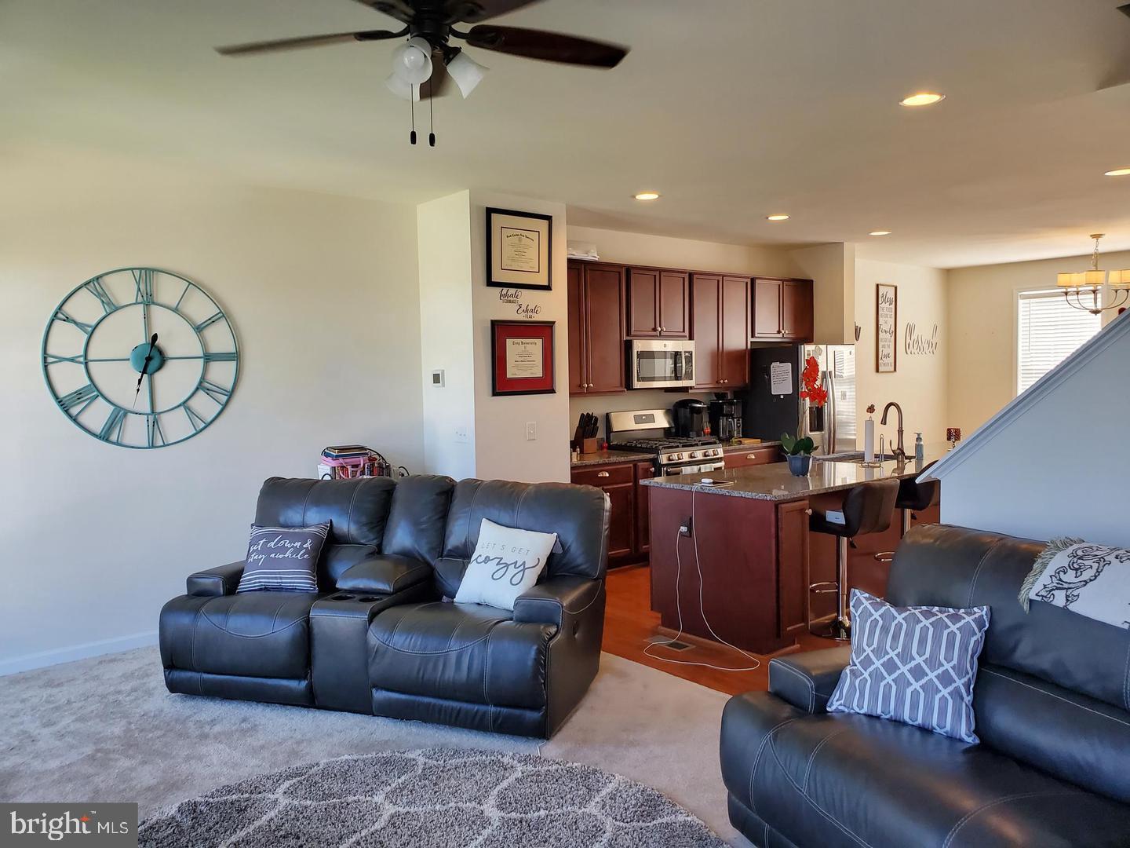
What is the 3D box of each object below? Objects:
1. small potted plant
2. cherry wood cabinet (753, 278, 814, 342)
[{"bbox_3d":[1.460,0.178,5.316,0.195,0.270,0.190,-4,5,-40],"label":"small potted plant"},{"bbox_3d":[2.039,-1.113,8.452,1.020,0.608,0.330,-4,5,-40],"label":"cherry wood cabinet"}]

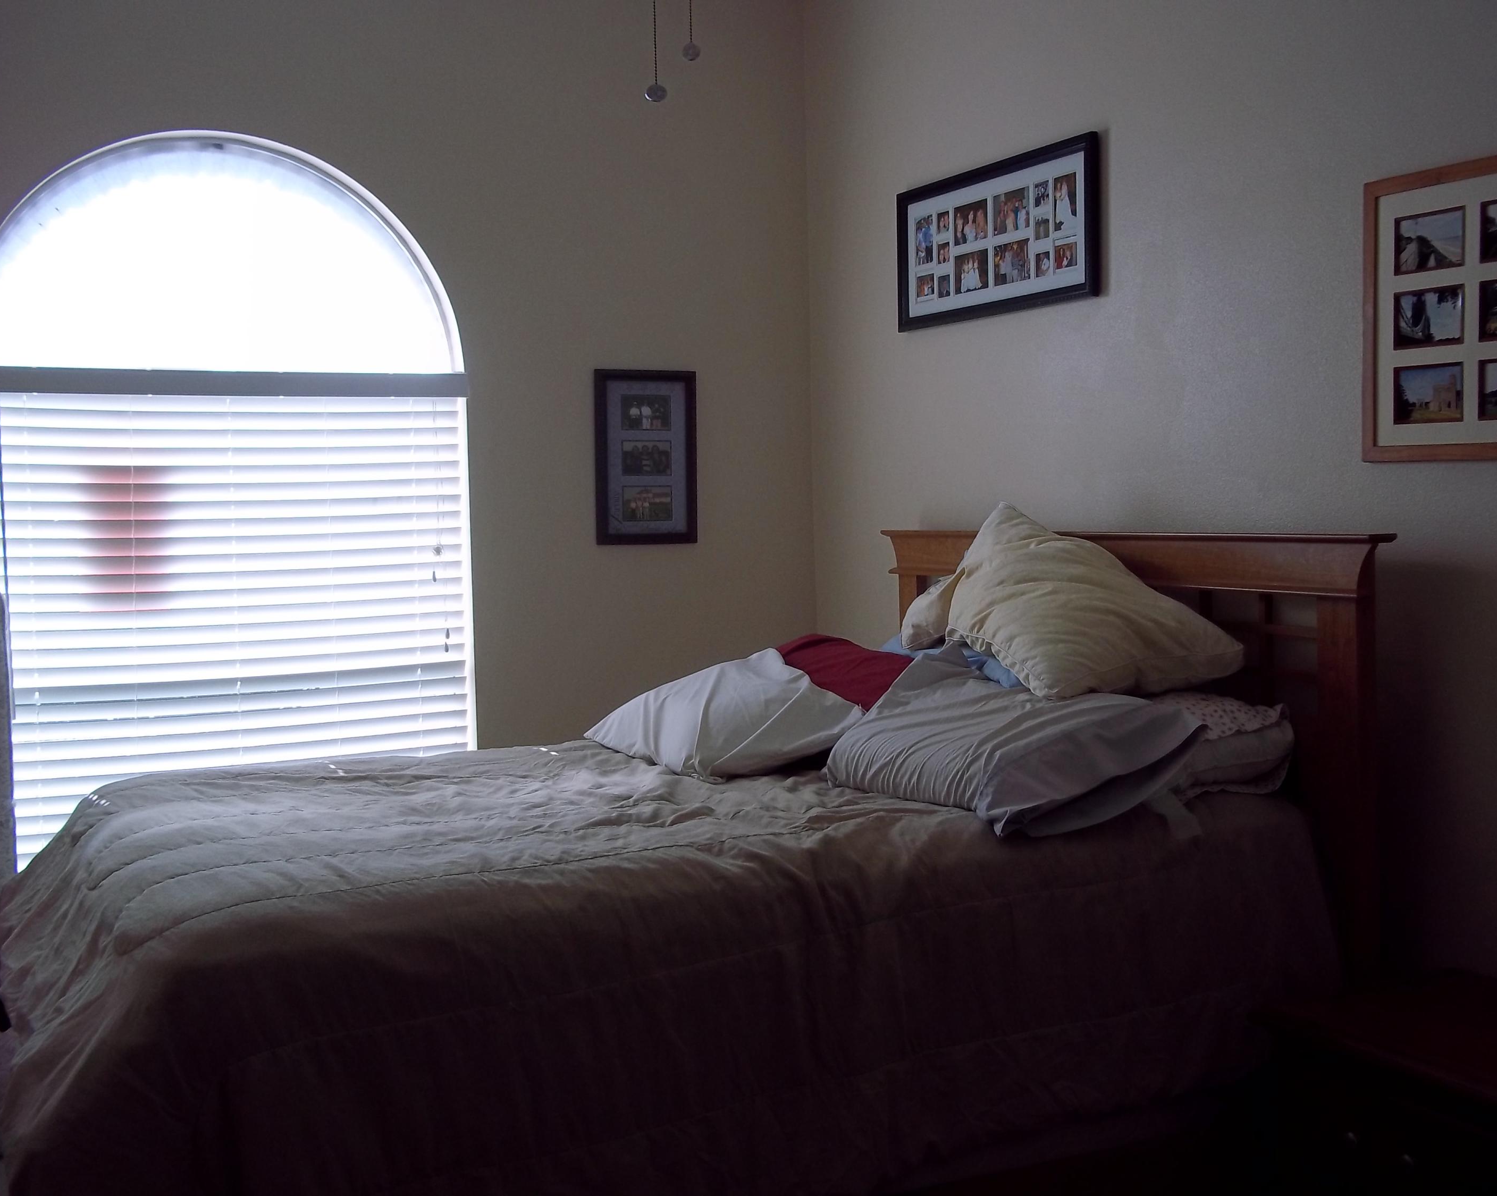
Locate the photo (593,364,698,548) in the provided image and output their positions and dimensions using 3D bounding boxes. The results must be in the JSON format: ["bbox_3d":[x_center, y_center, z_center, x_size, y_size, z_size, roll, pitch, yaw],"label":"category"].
[{"bbox_3d":[-0.283,-0.388,4.590,0.306,0.477,0.025,-3,4,-28],"label":"photo"}]

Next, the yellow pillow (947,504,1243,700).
[{"bbox_3d":[0.614,0.028,3.242,0.450,0.170,0.600,-16,31,-25],"label":"yellow pillow"}]

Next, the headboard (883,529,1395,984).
[{"bbox_3d":[0.766,0.519,3.683,0.080,1.320,1.600,-3,4,-28],"label":"headboard"}]

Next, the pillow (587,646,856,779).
[{"bbox_3d":[-0.034,0.239,3.346,0.440,0.170,0.620,-17,12,-18],"label":"pillow"}]

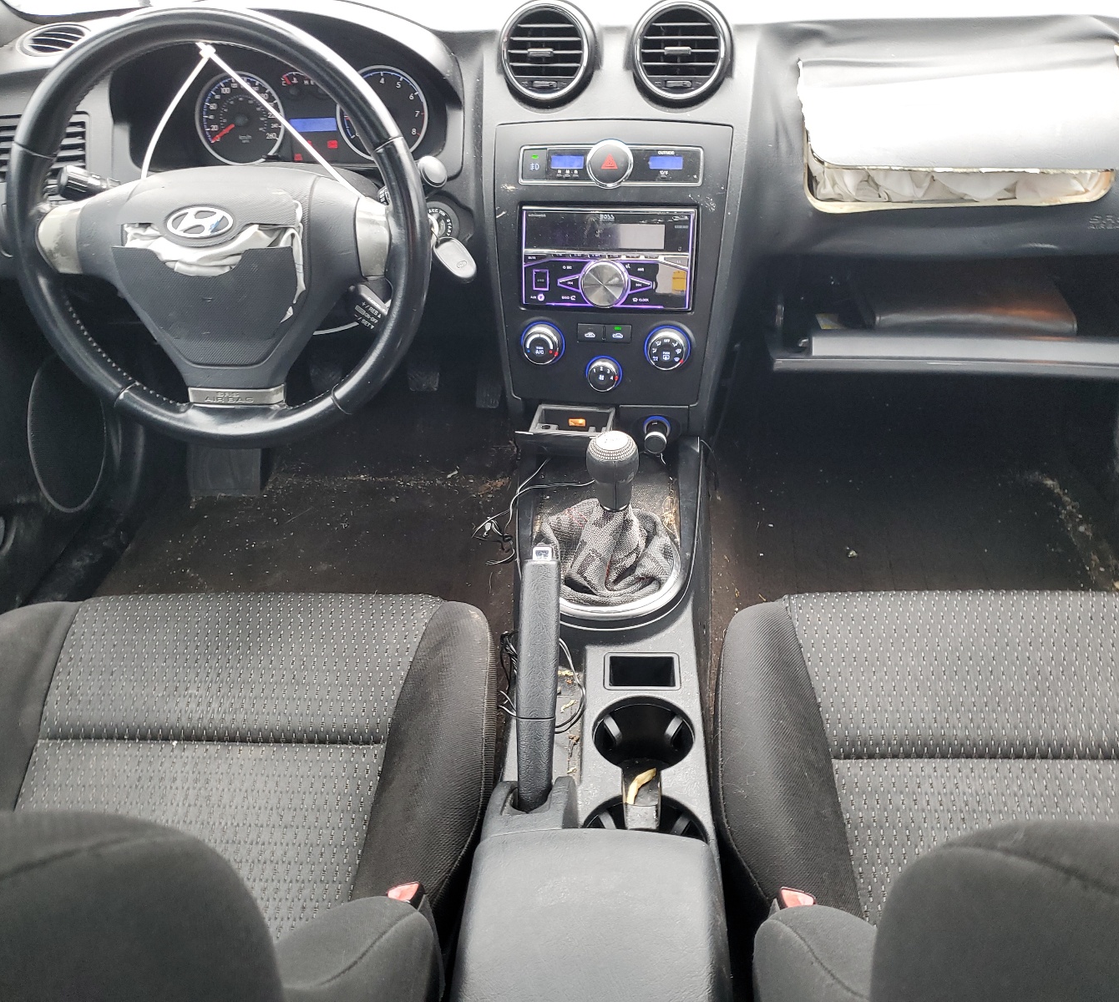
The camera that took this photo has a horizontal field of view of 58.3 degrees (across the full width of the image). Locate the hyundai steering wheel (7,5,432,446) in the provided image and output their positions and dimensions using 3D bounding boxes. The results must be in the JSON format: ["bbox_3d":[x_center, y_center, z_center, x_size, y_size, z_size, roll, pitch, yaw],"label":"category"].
[{"bbox_3d":[-0.305,-0.242,0.925,0.385,0.385,0.090,1,17,3],"label":"hyundai steering wheel"}]

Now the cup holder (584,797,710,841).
[{"bbox_3d":[0.057,0.255,0.689,0.082,0.060,0.082,1,34,3],"label":"cup holder"}]

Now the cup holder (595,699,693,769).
[{"bbox_3d":[0.064,0.202,0.775,0.078,0.060,0.078,1,34,3],"label":"cup holder"}]

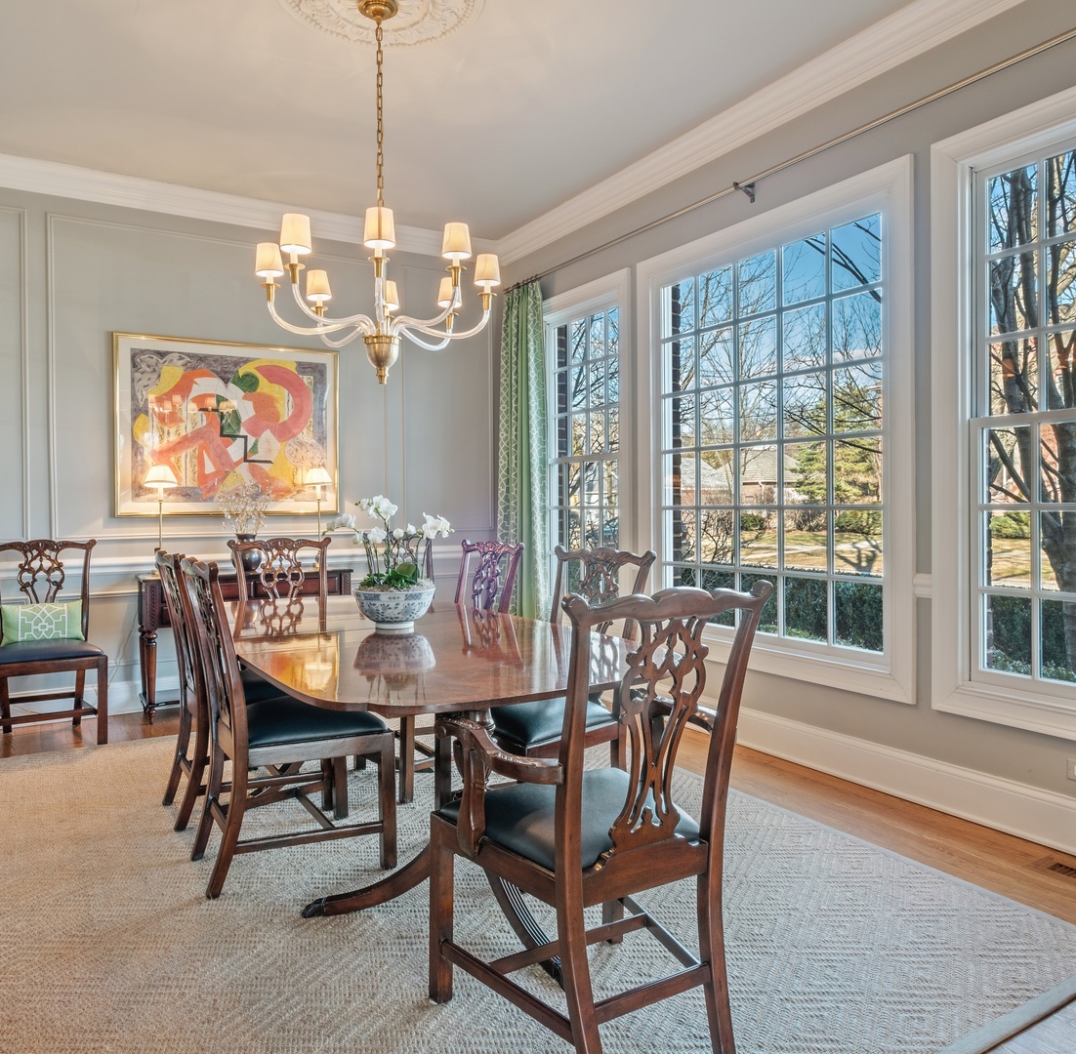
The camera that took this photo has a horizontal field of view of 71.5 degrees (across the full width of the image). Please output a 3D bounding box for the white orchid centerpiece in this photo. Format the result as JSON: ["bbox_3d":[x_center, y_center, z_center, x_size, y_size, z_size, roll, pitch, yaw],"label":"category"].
[{"bbox_3d":[-0.560,0.057,2.862,0.446,0.371,0.346,0,1,0],"label":"white orchid centerpiece"}]

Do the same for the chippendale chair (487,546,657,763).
[{"bbox_3d":[0.031,0.608,2.685,0.594,1.040,0.549,-1,1,-38],"label":"chippendale chair"}]

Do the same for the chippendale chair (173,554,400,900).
[{"bbox_3d":[-0.859,0.611,2.547,0.594,1.040,0.549,-1,1,-33],"label":"chippendale chair"}]

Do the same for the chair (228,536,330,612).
[{"bbox_3d":[-1.217,0.592,3.790,0.574,1.040,0.594,-1,1,-35],"label":"chair"}]

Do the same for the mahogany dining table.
[{"bbox_3d":[-0.577,0.755,2.829,1.198,0.742,2.416,-1,1,-35],"label":"mahogany dining table"}]

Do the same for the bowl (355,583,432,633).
[{"bbox_3d":[-0.551,0.306,2.872,0.314,0.153,0.314,0,1,0],"label":"bowl"}]

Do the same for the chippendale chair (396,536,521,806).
[{"bbox_3d":[-0.453,0.598,3.397,0.594,1.040,0.549,-1,1,-34],"label":"chippendale chair"}]

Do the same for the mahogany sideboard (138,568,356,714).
[{"bbox_3d":[-1.799,0.690,4.625,1.225,0.821,0.376,-1,1,-35],"label":"mahogany sideboard"}]

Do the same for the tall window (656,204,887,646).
[{"bbox_3d":[1.066,-0.406,3.647,0.089,1.841,1.307,-1,1,-35],"label":"tall window"}]

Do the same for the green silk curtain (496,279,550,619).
[{"bbox_3d":[-0.130,-0.281,5.162,0.158,2.742,0.535,-1,1,-35],"label":"green silk curtain"}]

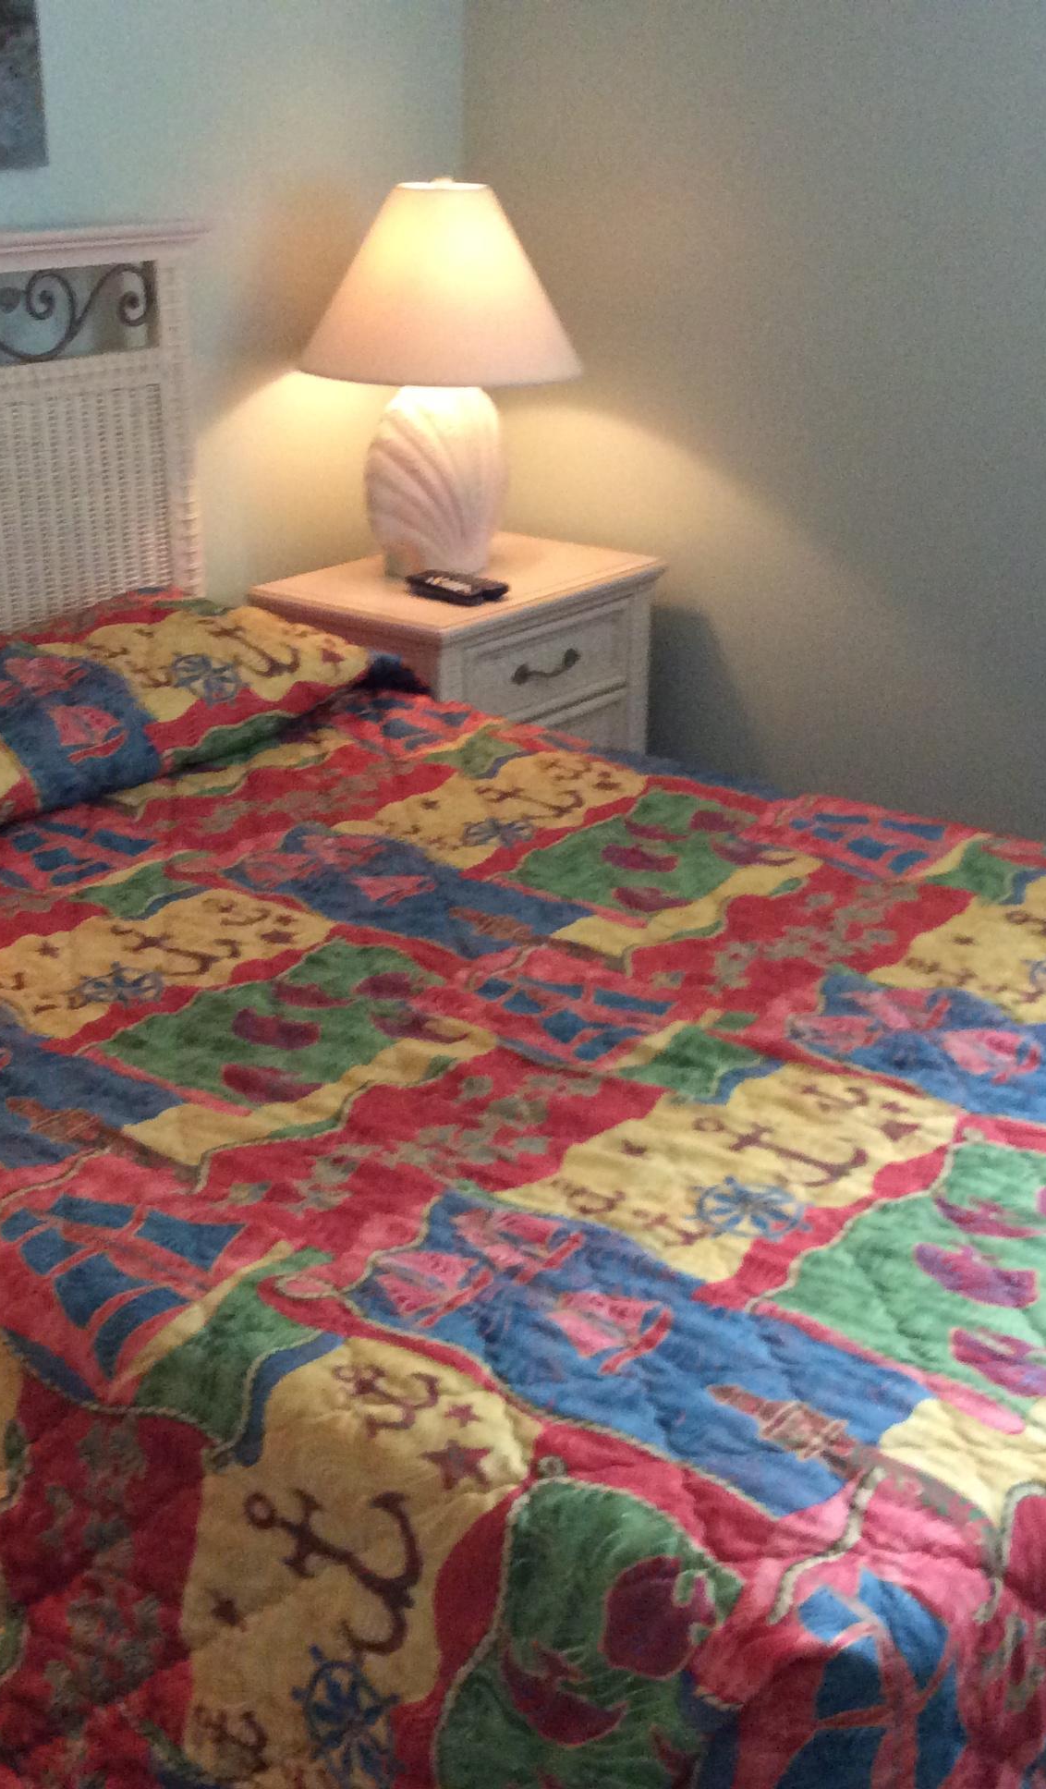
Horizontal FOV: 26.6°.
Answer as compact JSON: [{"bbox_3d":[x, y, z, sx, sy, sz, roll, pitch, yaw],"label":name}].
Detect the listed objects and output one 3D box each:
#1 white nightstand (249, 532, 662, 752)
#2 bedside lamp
[{"bbox_3d":[-0.108,-0.262,3.953,0.441,0.610,0.615,16,26,35],"label":"white nightstand"},{"bbox_3d":[-0.146,-0.891,3.823,0.485,0.658,0.485,0,21,0],"label":"bedside lamp"}]

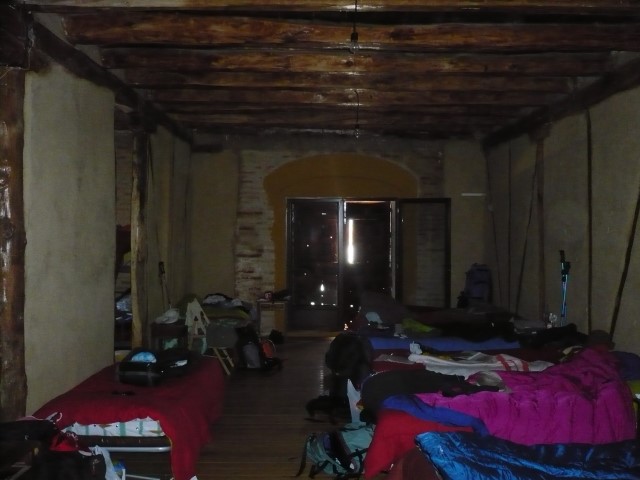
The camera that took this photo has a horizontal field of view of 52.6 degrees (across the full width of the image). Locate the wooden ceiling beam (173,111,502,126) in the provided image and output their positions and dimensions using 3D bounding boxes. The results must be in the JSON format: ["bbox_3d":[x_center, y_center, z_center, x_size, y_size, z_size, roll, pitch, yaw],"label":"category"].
[{"bbox_3d":[0.219,-1.514,8.100,4.200,0.170,0.170,0,2,1],"label":"wooden ceiling beam"}]

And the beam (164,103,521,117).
[{"bbox_3d":[0.268,-1.494,7.380,4.200,0.170,0.170,0,2,1],"label":"beam"}]

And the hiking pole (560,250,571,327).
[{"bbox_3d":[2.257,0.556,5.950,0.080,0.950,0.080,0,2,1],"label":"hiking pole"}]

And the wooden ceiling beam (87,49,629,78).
[{"bbox_3d":[0.304,-1.437,5.250,4.200,0.170,0.170,0,2,1],"label":"wooden ceiling beam"}]

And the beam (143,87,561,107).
[{"bbox_3d":[0.324,-1.475,6.650,4.250,0.170,0.170,0,2,1],"label":"beam"}]

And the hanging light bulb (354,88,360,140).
[{"bbox_3d":[0.371,-1.251,6.400,0.060,0.490,0.060,0,2,1],"label":"hanging light bulb"}]

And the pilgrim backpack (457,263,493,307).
[{"bbox_3d":[2.053,0.605,8.600,0.440,0.620,0.320,0,2,1],"label":"pilgrim backpack"}]

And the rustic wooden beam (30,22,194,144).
[{"bbox_3d":[-1.830,-1.310,6.500,0.210,0.210,5.000,0,2,1],"label":"rustic wooden beam"}]

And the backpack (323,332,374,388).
[{"bbox_3d":[0.238,1.006,5.400,0.390,0.470,0.320,0,2,1],"label":"backpack"}]

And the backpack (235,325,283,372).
[{"bbox_3d":[-0.676,1.174,7.000,0.480,0.530,0.350,0,2,-14],"label":"backpack"}]

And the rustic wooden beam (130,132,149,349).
[{"bbox_3d":[-1.771,0.123,6.350,0.150,2.350,0.150,0,2,1],"label":"rustic wooden beam"}]

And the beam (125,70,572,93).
[{"bbox_3d":[0.262,-1.456,5.950,4.150,0.170,0.170,0,2,1],"label":"beam"}]

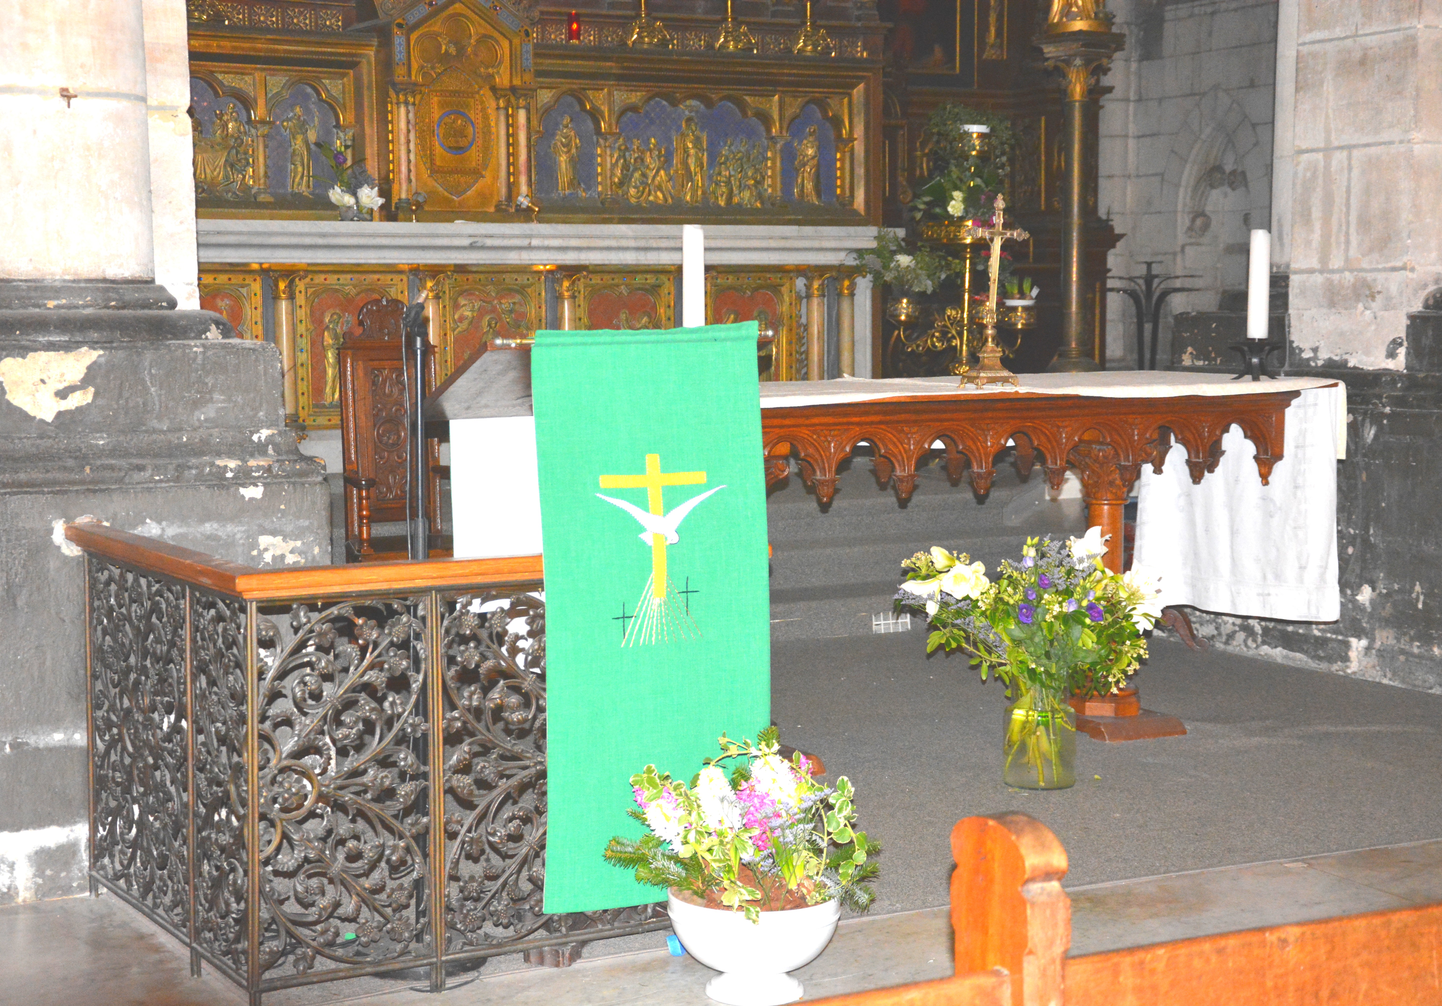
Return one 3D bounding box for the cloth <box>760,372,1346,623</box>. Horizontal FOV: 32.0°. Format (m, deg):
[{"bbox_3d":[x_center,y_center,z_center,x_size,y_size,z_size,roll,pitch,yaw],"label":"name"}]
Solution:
[{"bbox_3d":[0.553,0.026,6.830,2.283,0.700,1.084,-3,6,-29],"label":"cloth"}]

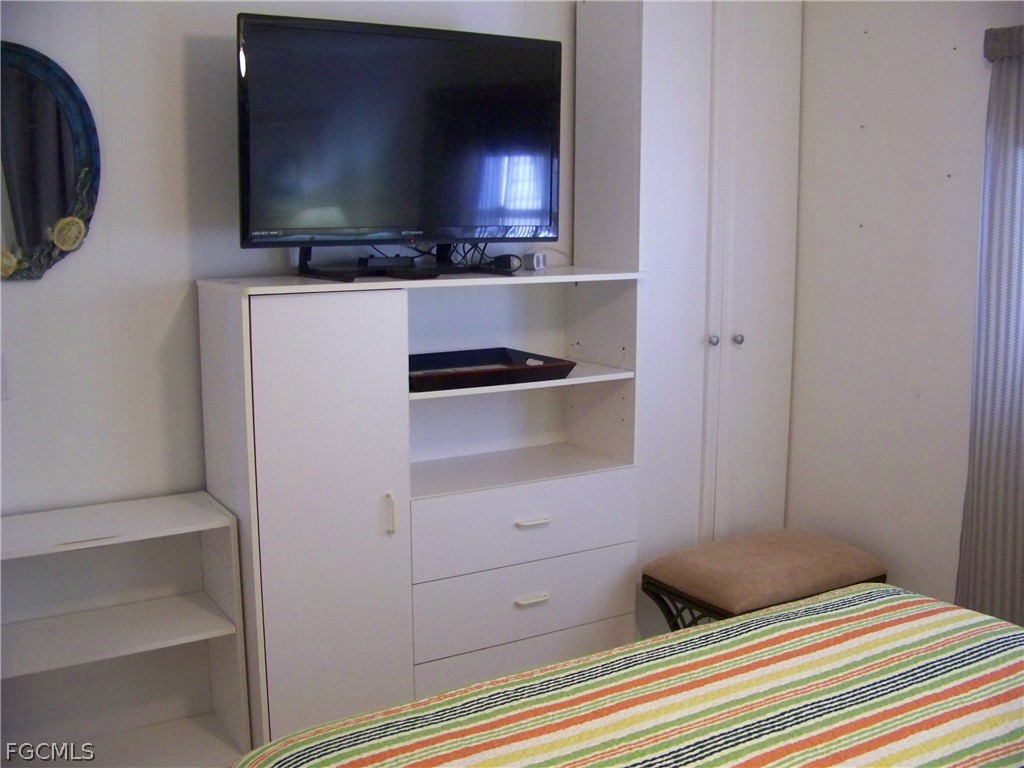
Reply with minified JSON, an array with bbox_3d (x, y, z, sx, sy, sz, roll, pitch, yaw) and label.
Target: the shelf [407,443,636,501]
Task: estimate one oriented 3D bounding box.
[{"bbox_3d":[-0.038,0.218,2.671,0.619,0.019,0.320,-6,10,-30],"label":"shelf"}]

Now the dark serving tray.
[{"bbox_3d":[-0.115,-0.035,2.572,0.426,0.039,0.338,-6,10,-30],"label":"dark serving tray"}]

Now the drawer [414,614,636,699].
[{"bbox_3d":[-0.025,0.693,2.739,0.631,0.192,0.333,-6,10,-30],"label":"drawer"}]

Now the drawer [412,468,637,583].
[{"bbox_3d":[-0.027,0.312,2.678,0.631,0.196,0.333,-6,10,-30],"label":"drawer"}]

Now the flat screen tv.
[{"bbox_3d":[-0.239,-0.529,2.467,0.804,0.557,0.269,-6,10,-30],"label":"flat screen tv"}]

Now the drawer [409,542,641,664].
[{"bbox_3d":[-0.026,0.504,2.709,0.631,0.192,0.333,-6,10,-30],"label":"drawer"}]

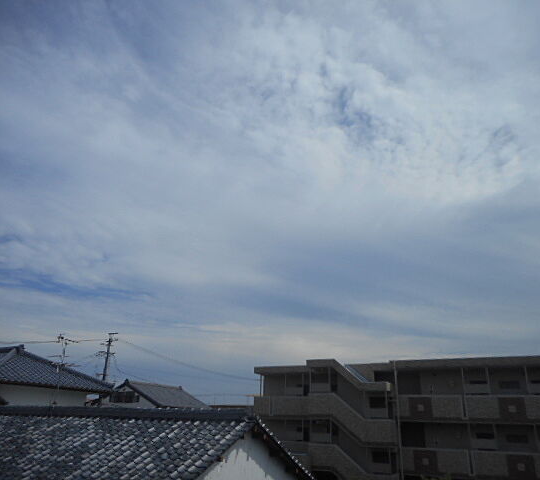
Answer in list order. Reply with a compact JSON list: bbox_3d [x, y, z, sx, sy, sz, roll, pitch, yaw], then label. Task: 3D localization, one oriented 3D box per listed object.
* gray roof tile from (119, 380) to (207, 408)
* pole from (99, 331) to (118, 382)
[{"bbox_3d":[-9.647,13.075,38.677,7.105,1.948,6.580,-10,-25,28],"label":"gray roof tile"},{"bbox_3d":[-14.519,13.983,39.131,1.800,12.200,0.800,-10,-25,28],"label":"pole"}]

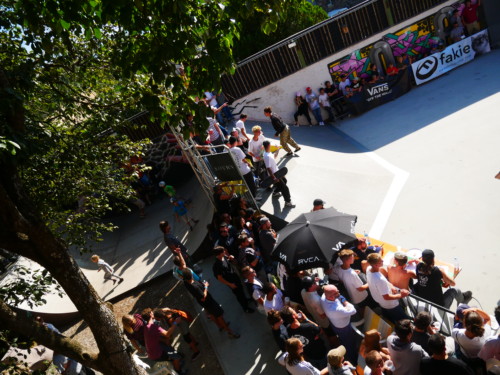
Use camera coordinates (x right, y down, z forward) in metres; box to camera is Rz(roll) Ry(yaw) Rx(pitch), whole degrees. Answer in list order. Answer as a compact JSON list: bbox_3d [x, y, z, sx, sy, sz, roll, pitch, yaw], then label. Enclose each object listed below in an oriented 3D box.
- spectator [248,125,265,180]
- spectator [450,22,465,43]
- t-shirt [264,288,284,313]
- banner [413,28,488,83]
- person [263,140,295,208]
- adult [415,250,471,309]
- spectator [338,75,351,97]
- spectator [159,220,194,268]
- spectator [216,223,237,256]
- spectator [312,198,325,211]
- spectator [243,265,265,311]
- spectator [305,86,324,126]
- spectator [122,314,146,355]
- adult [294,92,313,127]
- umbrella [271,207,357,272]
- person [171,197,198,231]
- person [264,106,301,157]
[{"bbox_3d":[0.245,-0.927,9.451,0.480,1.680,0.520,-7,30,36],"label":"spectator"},{"bbox_3d":[9.067,-6.302,15.044,0.500,1.640,0.400,-24,24,5],"label":"spectator"},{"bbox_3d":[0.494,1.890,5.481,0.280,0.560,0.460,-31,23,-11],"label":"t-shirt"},{"bbox_3d":[8.137,-5.249,14.000,2.930,0.900,0.060,-24,23,6],"label":"banner"},{"bbox_3d":[0.657,-0.360,8.721,0.650,1.720,0.550,-26,23,0],"label":"person"},{"bbox_3d":[2.954,1.400,5.323,0.760,1.320,0.580,-39,26,-27],"label":"adult"},{"bbox_3d":[4.304,-4.019,14.964,0.520,1.720,0.360,-32,24,-14],"label":"spectator"},{"bbox_3d":[-1.518,1.443,7.982,0.420,1.720,0.500,-22,23,9],"label":"spectator"},{"bbox_3d":[-0.222,1.478,7.846,0.380,1.720,0.520,-8,29,36],"label":"spectator"},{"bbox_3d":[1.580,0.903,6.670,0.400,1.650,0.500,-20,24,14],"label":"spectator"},{"bbox_3d":[0.307,1.936,5.637,0.400,1.740,0.520,-26,23,0],"label":"spectator"},{"bbox_3d":[2.631,-3.230,13.947,0.500,1.680,0.420,-30,23,-9],"label":"spectator"},{"bbox_3d":[-2.040,2.851,6.460,0.500,1.100,0.650,0,34,45],"label":"spectator"},{"bbox_3d":[2.368,-3.519,15.640,0.650,1.580,0.420,-26,23,0],"label":"adult"},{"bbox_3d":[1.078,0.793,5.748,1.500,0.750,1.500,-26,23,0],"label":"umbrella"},{"bbox_3d":[-2.142,0.837,11.166,0.550,1.250,0.500,-15,26,23],"label":"person"},{"bbox_3d":[0.974,-1.723,10.603,0.850,1.640,0.520,-30,23,-9],"label":"person"}]

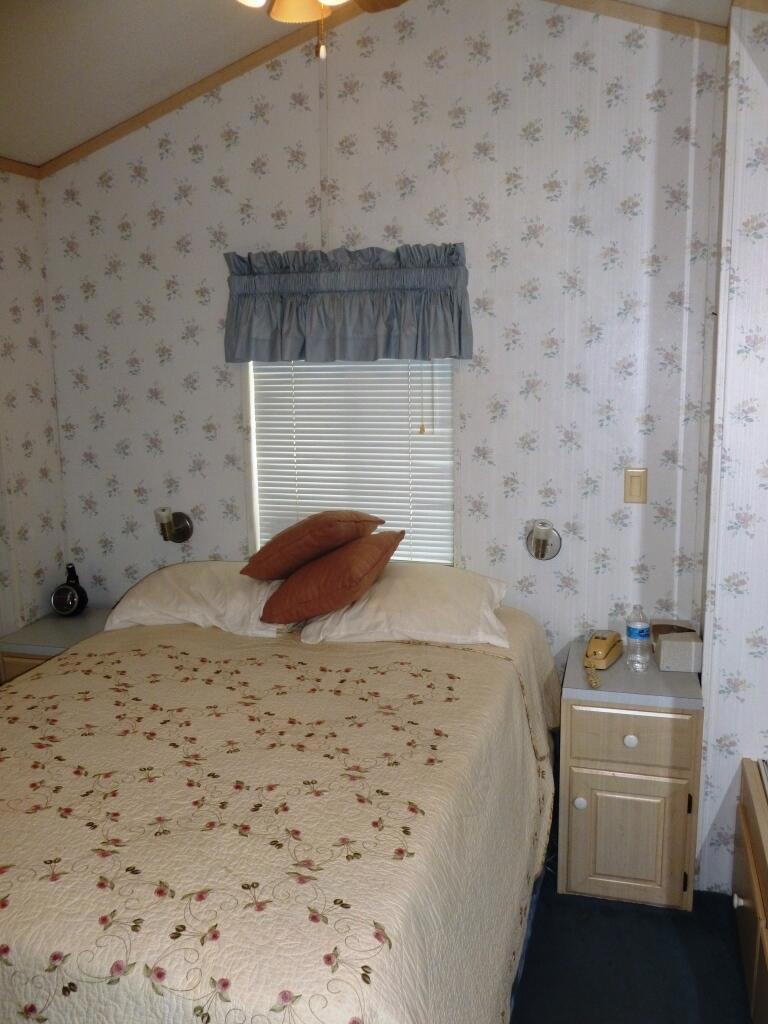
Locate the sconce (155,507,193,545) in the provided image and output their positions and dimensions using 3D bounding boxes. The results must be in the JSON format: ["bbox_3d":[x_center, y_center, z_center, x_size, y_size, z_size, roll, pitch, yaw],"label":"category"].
[{"bbox_3d":[-0.770,0.059,3.006,0.116,0.138,0.124,2,10,15],"label":"sconce"}]

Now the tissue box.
[{"bbox_3d":[0.921,0.431,2.604,0.120,0.095,0.190,2,9,15],"label":"tissue box"}]

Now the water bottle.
[{"bbox_3d":[0.785,0.386,2.550,0.065,0.202,0.065,2,9,15],"label":"water bottle"}]

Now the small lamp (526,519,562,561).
[{"bbox_3d":[0.513,0.103,2.672,0.116,0.138,0.124,2,10,15],"label":"small lamp"}]

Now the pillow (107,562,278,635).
[{"bbox_3d":[-0.580,0.279,2.833,0.620,0.165,0.410,2,10,15],"label":"pillow"}]

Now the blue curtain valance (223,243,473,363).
[{"bbox_3d":[-0.124,-0.680,2.744,0.840,0.360,0.095,2,9,15],"label":"blue curtain valance"}]

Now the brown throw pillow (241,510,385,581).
[{"bbox_3d":[-0.223,0.114,2.714,0.400,0.140,0.390,-27,-5,31],"label":"brown throw pillow"}]

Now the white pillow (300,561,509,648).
[{"bbox_3d":[0.085,0.265,2.591,0.620,0.180,0.400,2,9,15],"label":"white pillow"}]

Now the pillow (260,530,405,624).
[{"bbox_3d":[-0.162,0.205,2.641,0.400,0.145,0.400,-24,9,34],"label":"pillow"}]

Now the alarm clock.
[{"bbox_3d":[-1.179,0.289,3.124,0.115,0.190,0.090,1,10,8],"label":"alarm clock"}]

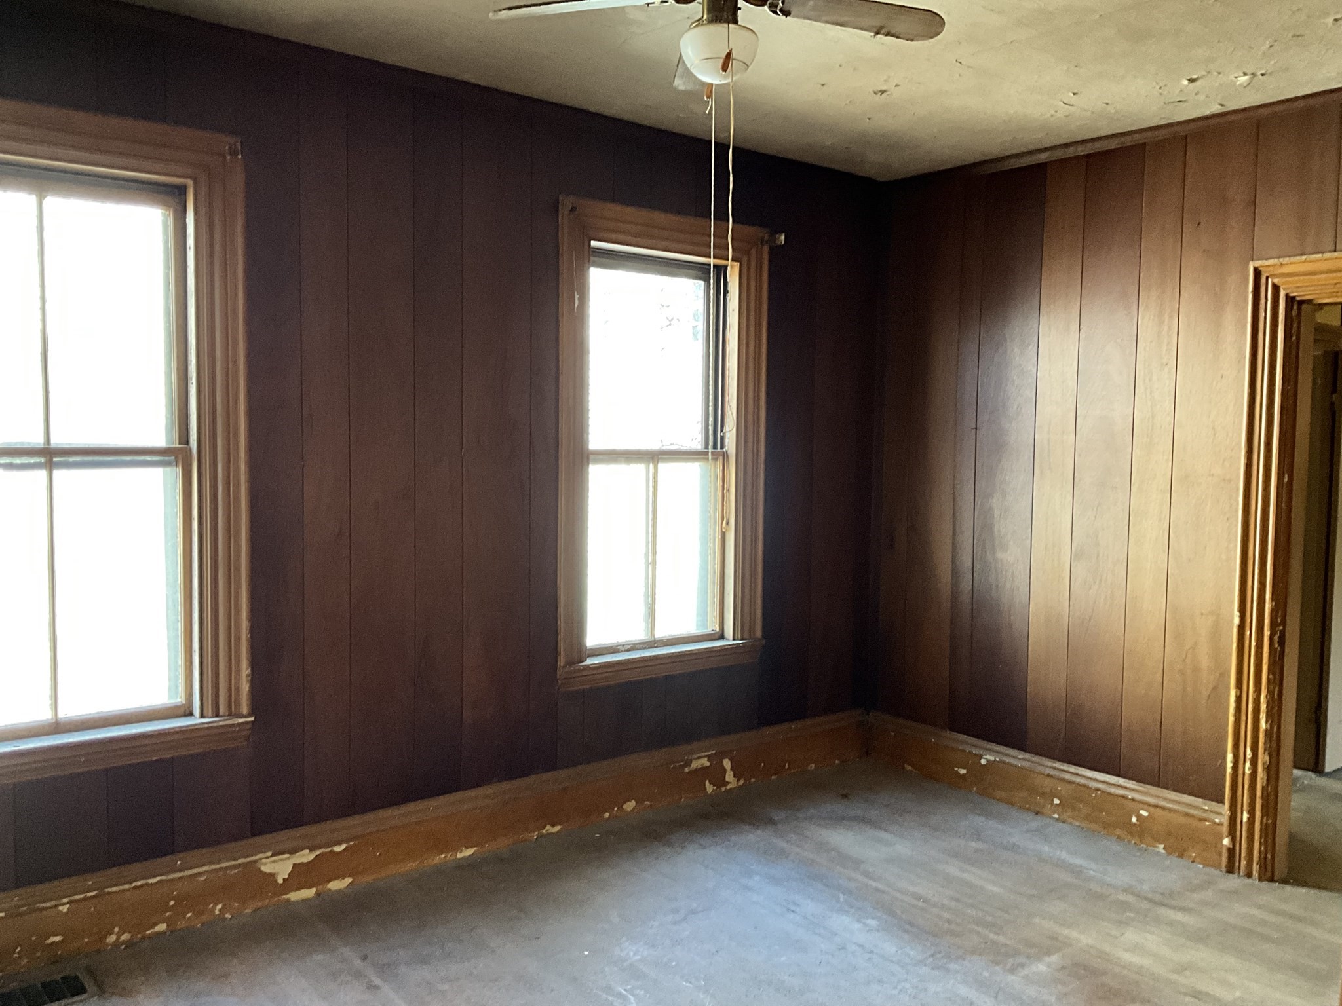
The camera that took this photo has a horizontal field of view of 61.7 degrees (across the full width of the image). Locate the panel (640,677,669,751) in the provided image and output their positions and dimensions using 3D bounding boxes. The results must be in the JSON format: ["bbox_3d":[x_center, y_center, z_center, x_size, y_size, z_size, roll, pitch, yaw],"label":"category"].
[{"bbox_3d":[-0.076,0.860,4.570,0.128,0.292,0.030,-2,5,-40],"label":"panel"}]

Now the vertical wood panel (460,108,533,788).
[{"bbox_3d":[-0.630,-0.170,4.036,0.280,2.399,0.030,-2,5,-40],"label":"vertical wood panel"}]

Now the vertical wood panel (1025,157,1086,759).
[{"bbox_3d":[1.536,-0.163,4.504,0.020,2.377,0.179,-2,5,-39],"label":"vertical wood panel"}]

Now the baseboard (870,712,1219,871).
[{"bbox_3d":[1.452,1.143,4.637,0.035,0.230,1.635,-2,5,-39],"label":"baseboard"}]

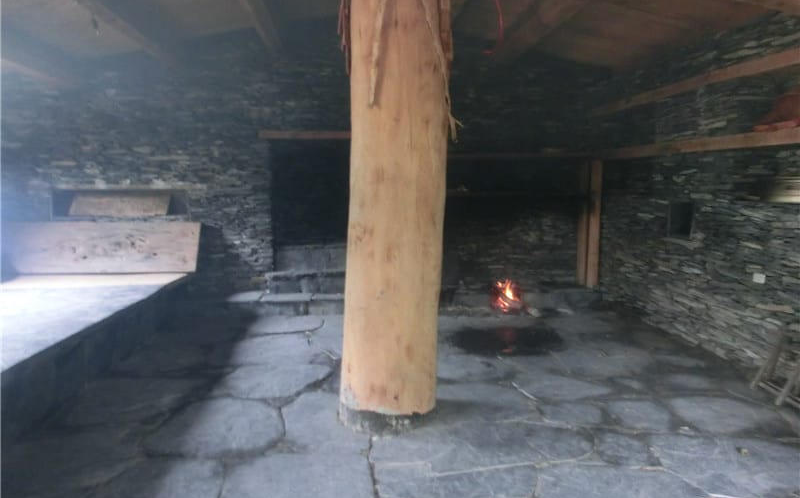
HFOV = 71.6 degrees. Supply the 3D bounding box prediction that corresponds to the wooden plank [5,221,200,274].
[{"bbox_3d":[-2.962,-0.014,5.579,1.820,0.554,0.049,0,-21,-6],"label":"wooden plank"}]

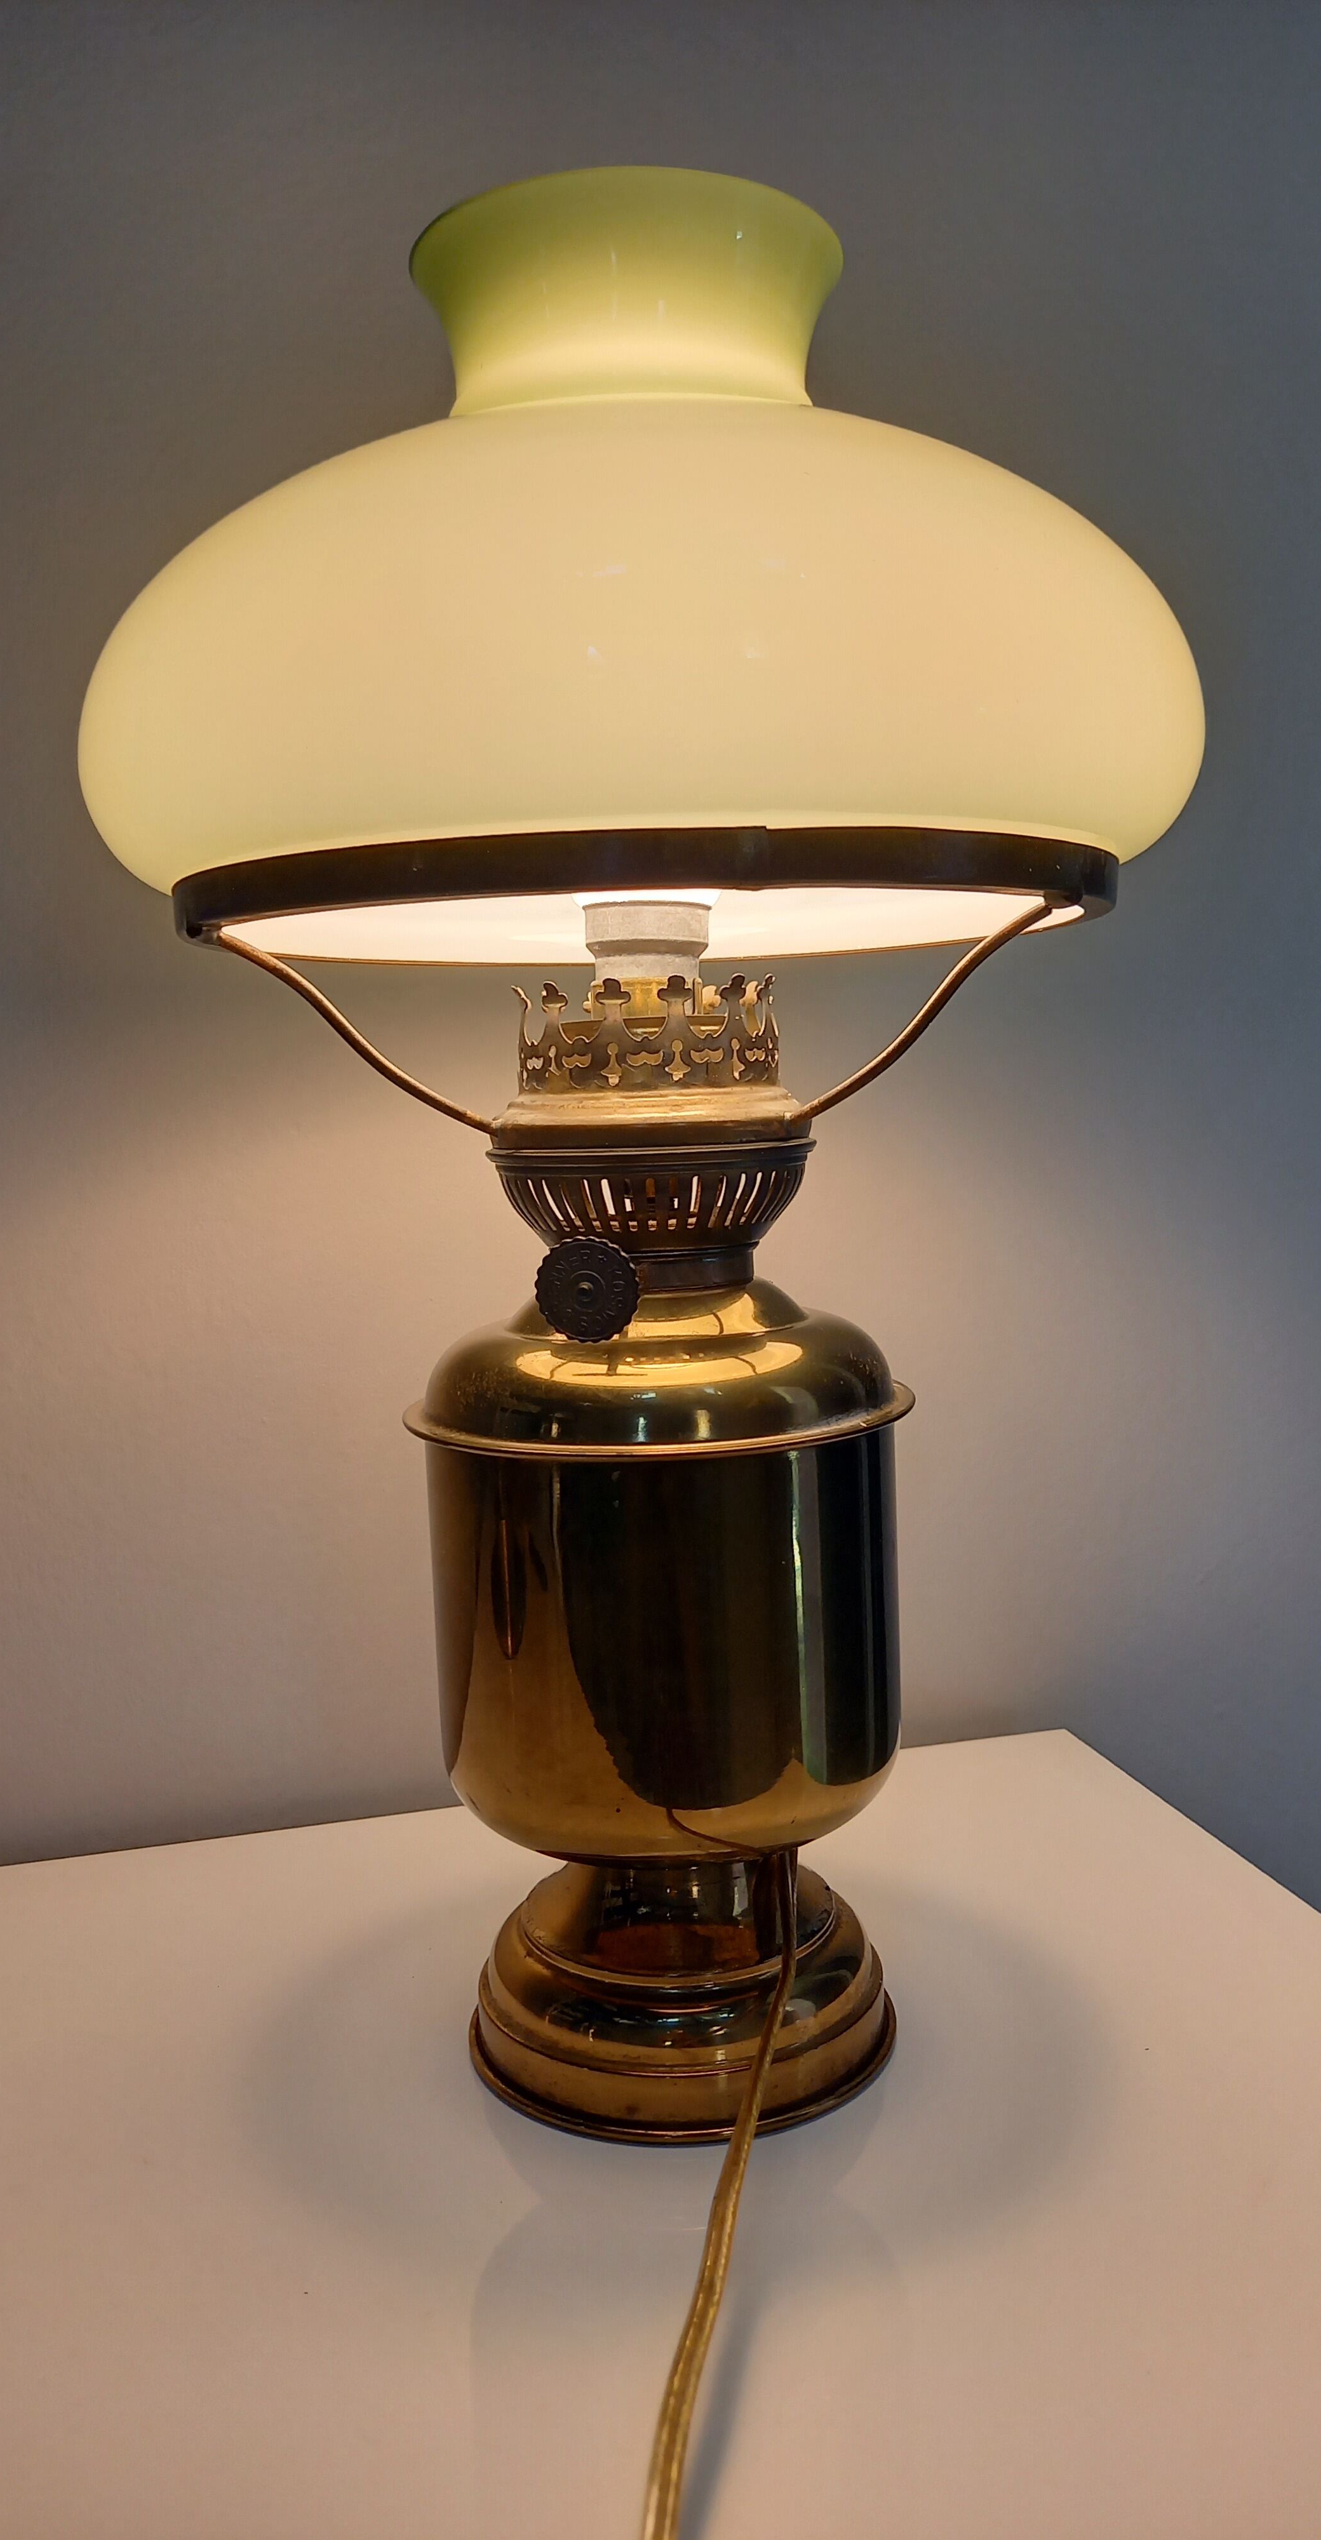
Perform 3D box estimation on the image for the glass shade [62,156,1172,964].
[{"bbox_3d":[-0.005,-0.146,0.408,0.242,0.144,0.242,-2,6,0],"label":"glass shade"}]

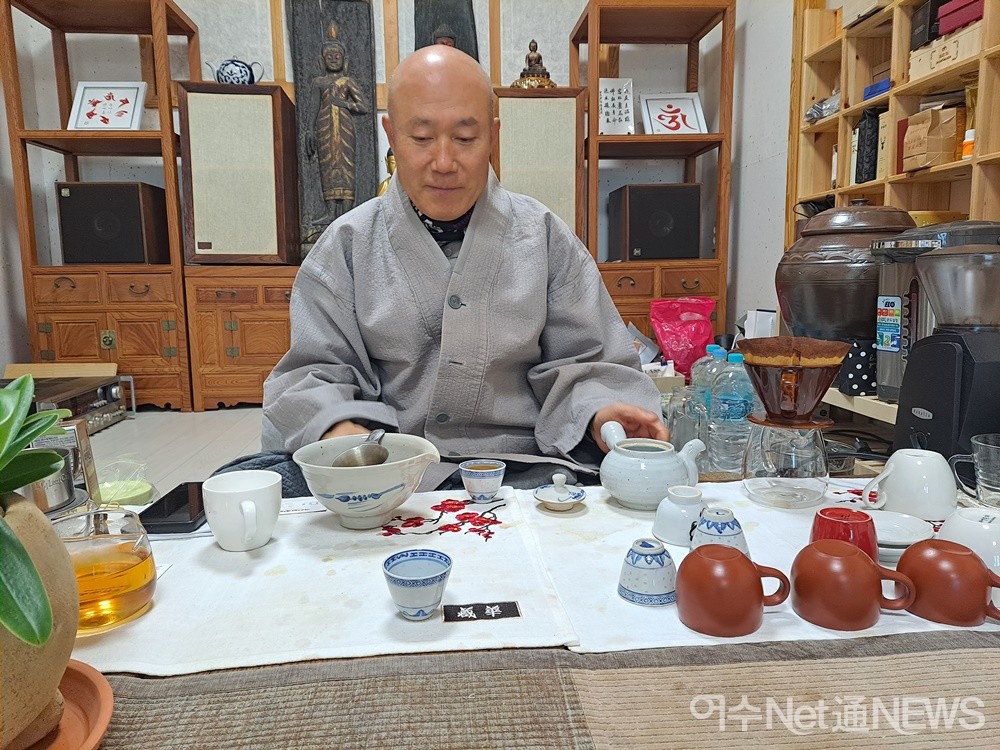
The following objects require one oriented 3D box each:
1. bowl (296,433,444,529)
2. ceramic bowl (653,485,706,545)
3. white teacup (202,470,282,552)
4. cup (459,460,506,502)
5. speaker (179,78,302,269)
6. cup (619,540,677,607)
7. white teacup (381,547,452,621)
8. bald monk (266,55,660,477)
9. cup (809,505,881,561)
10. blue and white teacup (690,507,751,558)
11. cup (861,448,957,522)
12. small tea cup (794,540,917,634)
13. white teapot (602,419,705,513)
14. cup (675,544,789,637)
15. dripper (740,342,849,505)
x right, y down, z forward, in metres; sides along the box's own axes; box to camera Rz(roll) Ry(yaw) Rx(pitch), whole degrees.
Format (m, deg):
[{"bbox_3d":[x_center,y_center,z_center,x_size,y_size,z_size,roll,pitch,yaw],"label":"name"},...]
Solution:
[{"bbox_3d":[-0.155,0.133,0.826,0.173,0.089,0.152,0,8,6],"label":"bowl"},{"bbox_3d":[0.211,0.158,0.792,0.072,0.051,0.072,-1,8,0],"label":"ceramic bowl"},{"bbox_3d":[-0.281,0.156,0.767,0.083,0.074,0.107,-4,9,-24],"label":"white teacup"},{"bbox_3d":[-0.022,0.141,0.910,0.060,0.045,0.060,-1,8,0],"label":"cup"},{"bbox_3d":[-0.972,-0.736,2.630,0.352,0.622,0.285,-2,8,-6],"label":"speaker"},{"bbox_3d":[0.138,0.178,0.637,0.060,0.045,0.060,-1,8,0],"label":"cup"},{"bbox_3d":[-0.070,0.185,0.602,0.060,0.045,0.060,-1,8,0],"label":"white teacup"},{"bbox_3d":[-0.056,-0.105,1.116,0.630,0.800,0.520,-1,8,-2],"label":"bald monk"},{"bbox_3d":[0.353,0.168,0.712,0.064,0.049,0.064,-1,8,0],"label":"cup"},{"bbox_3d":[0.226,0.166,0.715,0.060,0.045,0.060,-1,8,0],"label":"blue and white teacup"},{"bbox_3d":[0.507,0.133,0.861,0.113,0.073,0.084,-1,8,-3],"label":"cup"},{"bbox_3d":[0.304,0.176,0.593,0.098,0.057,0.071,1,8,10],"label":"small tea cup"},{"bbox_3d":[0.203,0.119,0.915,0.137,0.092,0.143,1,8,13],"label":"white teapot"},{"bbox_3d":[0.203,0.181,0.598,0.097,0.061,0.072,1,8,13],"label":"cup"},{"bbox_3d":[0.368,0.060,0.886,0.133,0.204,0.142,3,9,27],"label":"dripper"}]

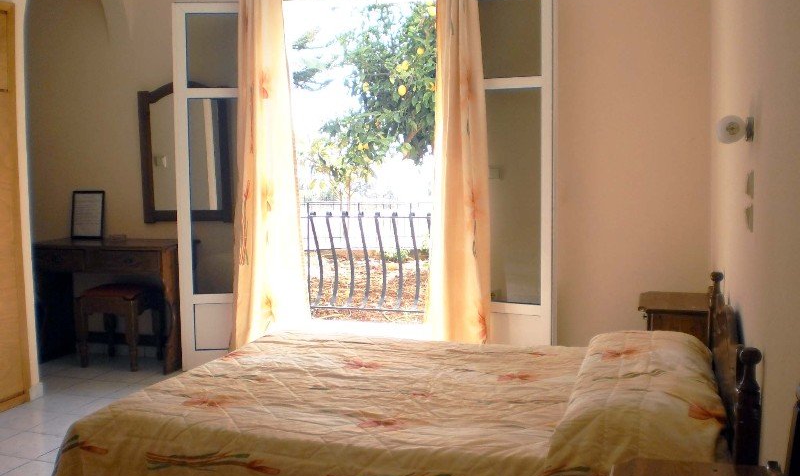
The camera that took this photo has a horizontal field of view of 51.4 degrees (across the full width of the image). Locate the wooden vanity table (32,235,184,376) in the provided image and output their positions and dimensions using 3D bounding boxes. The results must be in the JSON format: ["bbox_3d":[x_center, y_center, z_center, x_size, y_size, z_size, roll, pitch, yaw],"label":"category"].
[{"bbox_3d":[-1.746,0.408,5.253,0.960,0.760,0.470,1,5,18],"label":"wooden vanity table"}]

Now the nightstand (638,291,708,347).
[{"bbox_3d":[1.292,0.572,3.900,0.330,0.605,0.460,1,5,18],"label":"nightstand"}]

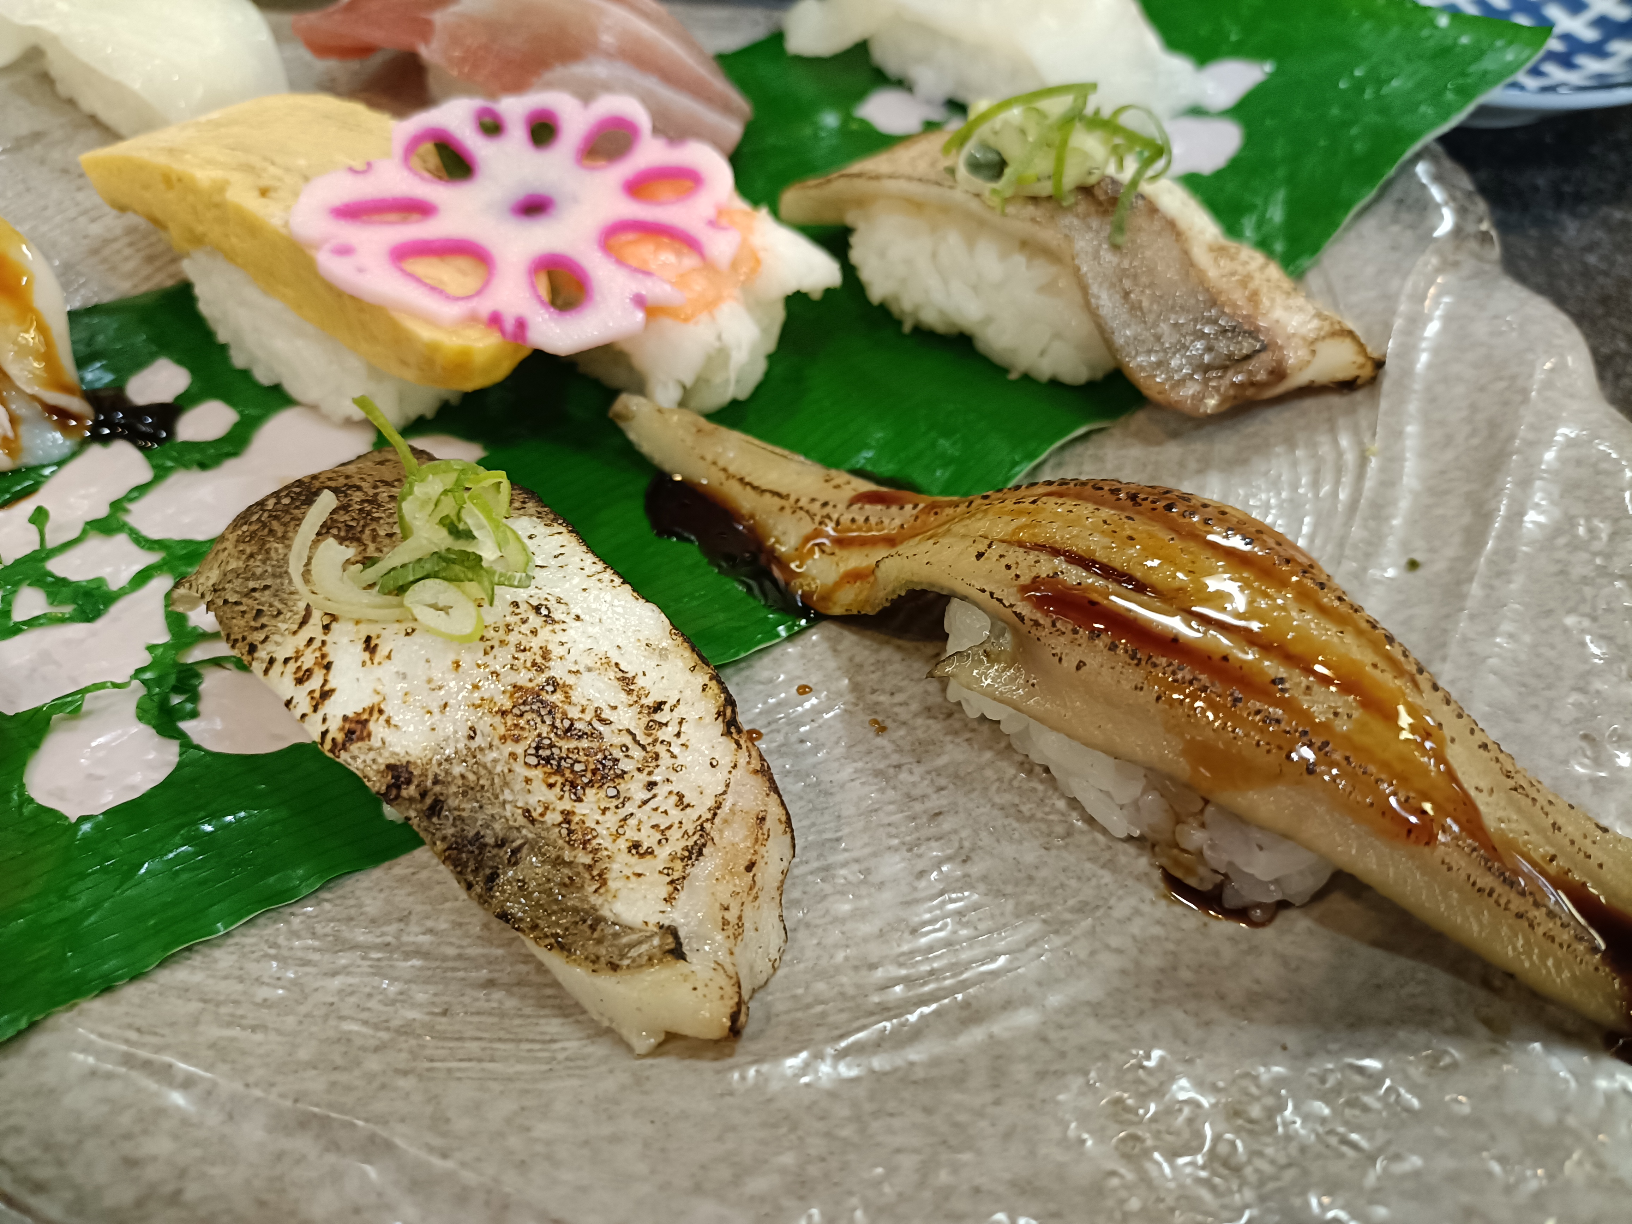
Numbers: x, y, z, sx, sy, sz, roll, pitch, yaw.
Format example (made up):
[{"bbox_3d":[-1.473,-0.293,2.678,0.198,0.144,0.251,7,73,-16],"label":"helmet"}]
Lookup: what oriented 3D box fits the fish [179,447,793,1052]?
[{"bbox_3d":[-0.031,0.008,0.116,0.033,0.026,0.076,-36,58,-27],"label":"fish"}]

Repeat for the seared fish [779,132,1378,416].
[{"bbox_3d":[0.038,-0.046,0.163,0.081,0.027,0.031,22,52,18],"label":"seared fish"}]

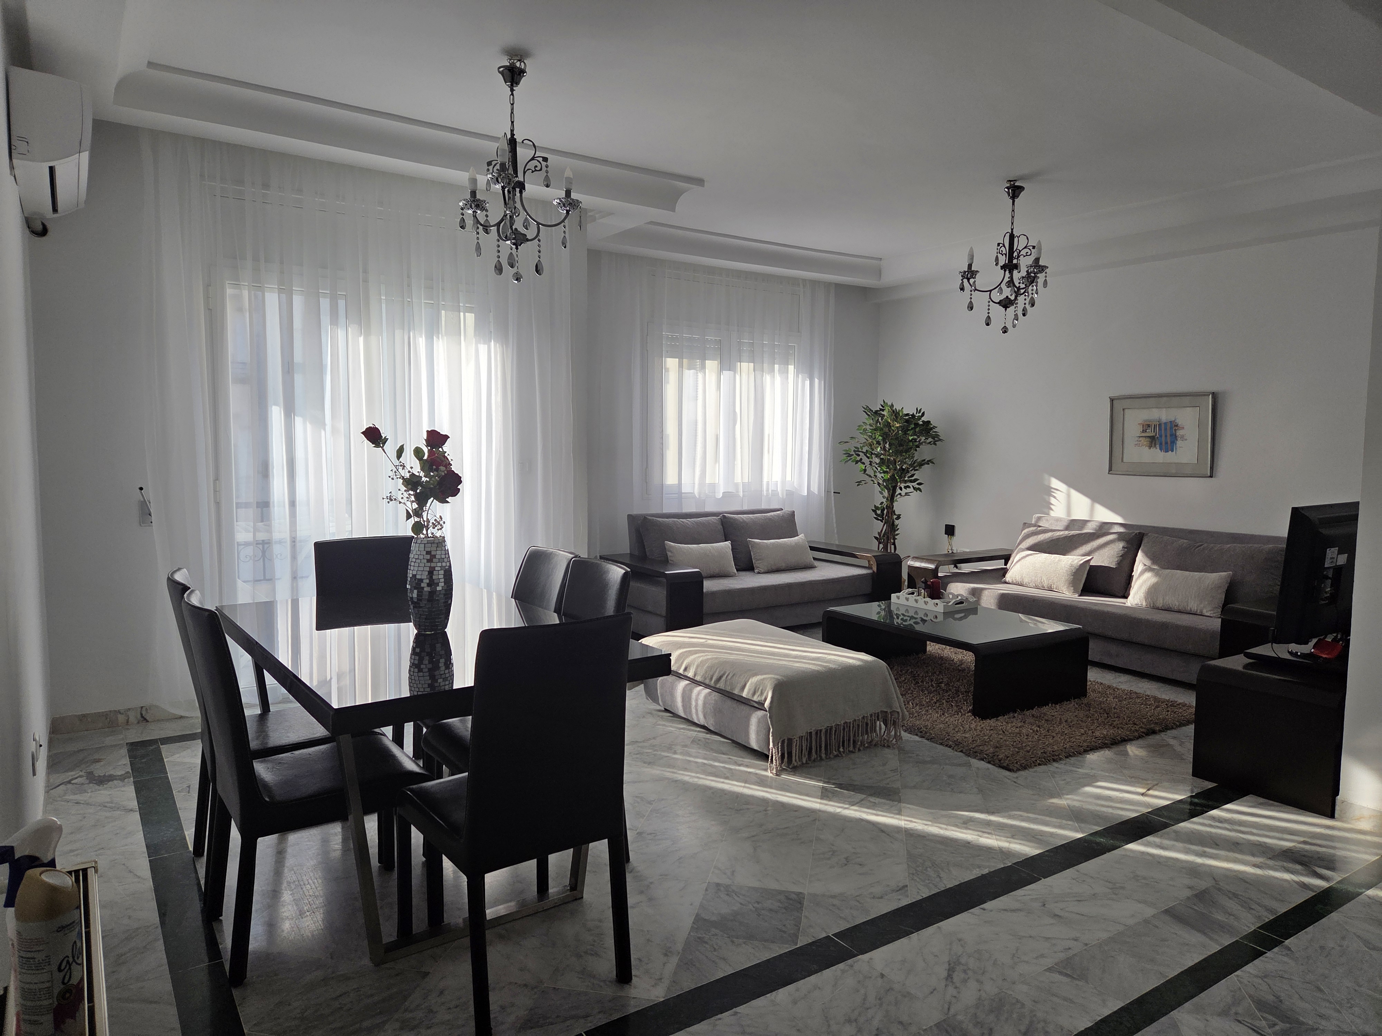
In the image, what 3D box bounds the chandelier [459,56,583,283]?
[{"bbox_3d":[-0.701,-1.375,3.639,0.511,0.864,0.511,1,5,0],"label":"chandelier"}]

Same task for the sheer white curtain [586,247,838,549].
[{"bbox_3d":[0.285,-0.628,7.544,2.454,2.813,0.129,-2,6,-34],"label":"sheer white curtain"}]

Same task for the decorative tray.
[{"bbox_3d":[1.563,0.524,5.900,0.337,0.076,0.409,-2,6,-34],"label":"decorative tray"}]

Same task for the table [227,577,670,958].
[{"bbox_3d":[-0.856,0.726,2.919,0.923,0.766,1.435,-3,6,-36],"label":"table"}]

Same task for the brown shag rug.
[{"bbox_3d":[1.452,0.986,5.438,1.614,0.034,2.296,-2,6,-34],"label":"brown shag rug"}]

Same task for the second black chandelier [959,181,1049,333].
[{"bbox_3d":[1.834,-1.492,5.280,0.521,0.849,0.521,2,5,11],"label":"second black chandelier"}]

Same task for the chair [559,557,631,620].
[{"bbox_3d":[-0.518,0.634,2.969,0.542,0.951,0.424,-3,6,-36],"label":"chair"}]

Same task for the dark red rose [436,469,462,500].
[{"bbox_3d":[-0.861,-0.119,3.268,0.095,0.100,0.095,-2,6,-34],"label":"dark red rose"}]

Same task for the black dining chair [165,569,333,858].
[{"bbox_3d":[-1.362,0.659,3.037,0.603,0.997,0.445,-2,6,-34],"label":"black dining chair"}]

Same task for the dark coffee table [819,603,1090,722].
[{"bbox_3d":[1.445,0.749,5.156,0.844,0.394,1.135,-2,6,-33],"label":"dark coffee table"}]

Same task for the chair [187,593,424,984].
[{"bbox_3d":[-1.096,0.697,2.647,0.603,0.997,0.445,-2,6,-34],"label":"chair"}]

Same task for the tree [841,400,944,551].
[{"bbox_3d":[1.682,-0.124,7.726,0.838,1.687,0.818,2,5,11],"label":"tree"}]

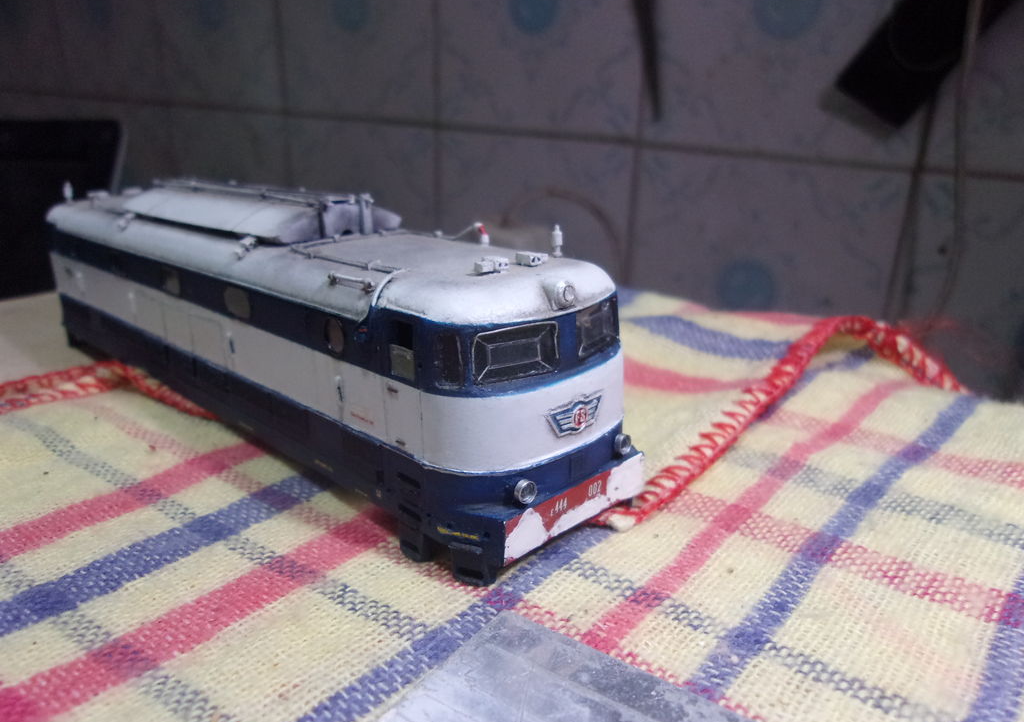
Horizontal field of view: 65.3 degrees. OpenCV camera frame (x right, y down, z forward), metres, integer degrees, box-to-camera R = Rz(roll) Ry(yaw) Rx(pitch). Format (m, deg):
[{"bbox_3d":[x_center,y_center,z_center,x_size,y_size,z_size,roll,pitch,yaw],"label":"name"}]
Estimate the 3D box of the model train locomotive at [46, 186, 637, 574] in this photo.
[{"bbox_3d":[-0.053,-0.013,0.173,0.177,0.048,0.037,17,24,42],"label":"model train locomotive"}]

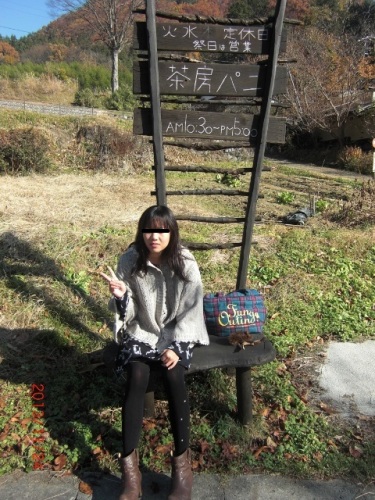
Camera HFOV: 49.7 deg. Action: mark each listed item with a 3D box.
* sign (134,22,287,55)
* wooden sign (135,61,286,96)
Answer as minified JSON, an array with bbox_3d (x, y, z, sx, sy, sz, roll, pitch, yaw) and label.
[{"bbox_3d":[0.135,-1.128,2.145,0.820,0.145,0.025,-2,6,-8],"label":"sign"},{"bbox_3d":[0.135,-0.912,2.170,0.840,0.172,0.025,-2,6,-8],"label":"wooden sign"}]

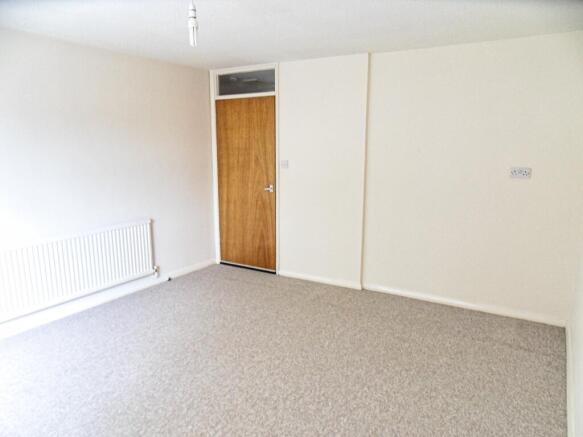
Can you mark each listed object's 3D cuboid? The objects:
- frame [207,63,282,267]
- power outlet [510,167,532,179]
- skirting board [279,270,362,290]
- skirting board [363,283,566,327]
[{"bbox_3d":[-0.516,-0.546,4.693,0.945,2.306,0.100,6,12,30],"label":"frame"},{"bbox_3d":[1.885,-0.369,3.316,0.146,0.086,0.016,6,12,30],"label":"power outlet"},{"bbox_3d":[0.297,0.651,4.379,0.990,0.072,0.018,6,12,30],"label":"skirting board"},{"bbox_3d":[1.502,0.771,3.752,1.744,0.072,0.018,6,12,30],"label":"skirting board"}]

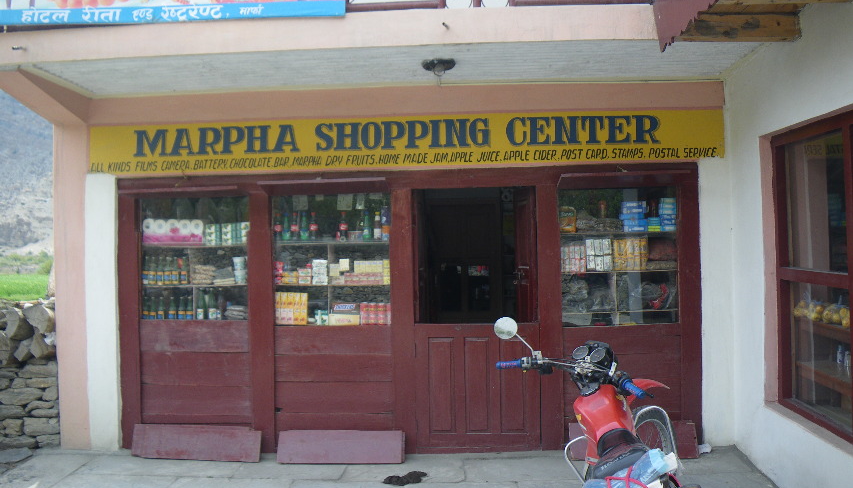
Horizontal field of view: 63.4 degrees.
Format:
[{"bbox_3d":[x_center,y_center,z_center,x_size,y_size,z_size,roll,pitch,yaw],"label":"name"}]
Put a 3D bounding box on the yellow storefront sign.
[{"bbox_3d":[-0.203,-0.762,5.215,4.787,0.365,0.040,-1,0,3],"label":"yellow storefront sign"}]

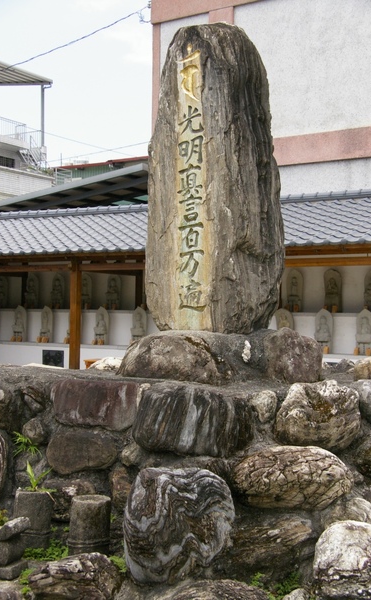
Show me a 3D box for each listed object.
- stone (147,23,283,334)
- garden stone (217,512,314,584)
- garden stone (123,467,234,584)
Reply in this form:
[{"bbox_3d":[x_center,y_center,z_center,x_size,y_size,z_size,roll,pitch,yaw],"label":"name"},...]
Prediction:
[{"bbox_3d":[0.191,-0.759,5.500,0.760,1.930,0.580,0,0,26],"label":"stone"},{"bbox_3d":[0.420,1.315,4.600,0.550,0.380,0.360,0,0,0],"label":"garden stone"},{"bbox_3d":[-0.036,1.146,4.400,0.560,0.580,0.420,0,0,0],"label":"garden stone"}]

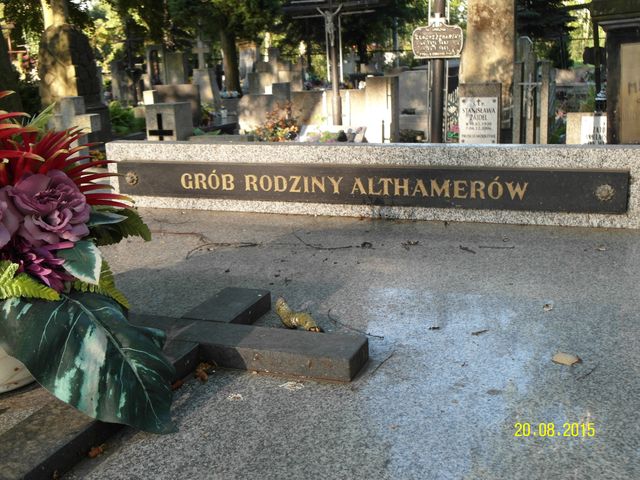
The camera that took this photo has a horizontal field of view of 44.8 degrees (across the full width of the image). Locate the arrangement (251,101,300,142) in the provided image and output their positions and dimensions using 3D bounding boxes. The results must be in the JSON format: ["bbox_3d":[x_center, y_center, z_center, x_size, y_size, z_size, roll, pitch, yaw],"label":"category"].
[{"bbox_3d":[-0.315,-0.844,5.639,0.290,0.320,0.250,3,15,21],"label":"arrangement"}]

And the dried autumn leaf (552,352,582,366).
[{"bbox_3d":[0.372,0.180,1.168,0.035,0.009,0.026,10,19,40],"label":"dried autumn leaf"}]

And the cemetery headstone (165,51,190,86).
[{"bbox_3d":[-2.002,-2.273,11.105,0.290,0.850,0.130,3,15,21],"label":"cemetery headstone"}]

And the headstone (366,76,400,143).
[{"bbox_3d":[0.502,-0.979,6.071,0.210,0.580,0.200,3,15,21],"label":"headstone"}]

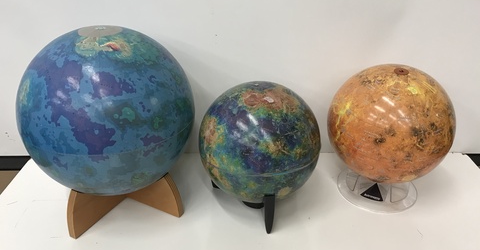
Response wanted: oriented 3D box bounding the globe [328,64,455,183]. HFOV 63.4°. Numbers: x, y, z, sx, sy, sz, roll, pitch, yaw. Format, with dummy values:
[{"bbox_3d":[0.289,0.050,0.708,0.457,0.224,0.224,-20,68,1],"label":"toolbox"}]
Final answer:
[{"bbox_3d":[0.381,-0.003,0.999,0.305,0.305,0.305,0,29,0],"label":"globe"}]

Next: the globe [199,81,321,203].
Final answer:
[{"bbox_3d":[0.048,0.042,0.984,0.305,0.305,0.305,0,29,0],"label":"globe"}]

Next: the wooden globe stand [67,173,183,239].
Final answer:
[{"bbox_3d":[-0.314,0.143,1.047,0.275,0.118,0.275,-9,30,-15],"label":"wooden globe stand"}]

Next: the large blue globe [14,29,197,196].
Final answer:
[{"bbox_3d":[-0.315,-0.034,0.951,0.406,0.406,0.406,0,29,0],"label":"large blue globe"}]

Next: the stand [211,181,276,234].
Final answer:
[{"bbox_3d":[0.053,0.158,1.013,0.255,0.120,0.225,-4,29,-7],"label":"stand"}]

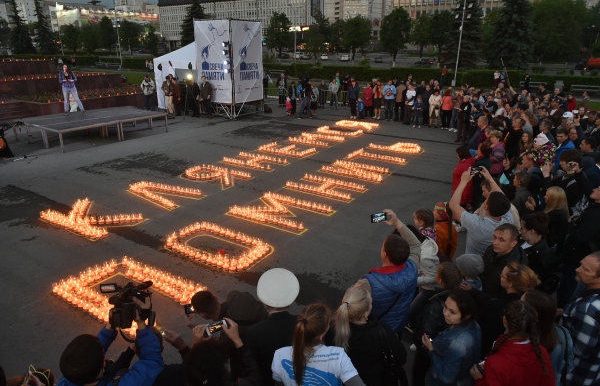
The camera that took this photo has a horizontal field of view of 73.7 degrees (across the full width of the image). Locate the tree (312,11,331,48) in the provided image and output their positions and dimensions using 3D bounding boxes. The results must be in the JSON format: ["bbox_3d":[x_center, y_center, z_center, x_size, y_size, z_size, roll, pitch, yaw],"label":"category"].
[{"bbox_3d":[6.666,-47.108,119.809,5.391,12.986,5.391,2,20,3],"label":"tree"}]

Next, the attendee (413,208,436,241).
[{"bbox_3d":[1.468,0.829,4.854,0.270,1.370,0.380,8,21,19],"label":"attendee"}]

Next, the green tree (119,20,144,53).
[{"bbox_3d":[-55.984,-50.526,131.052,7.980,11.618,7.980,0,20,0],"label":"green tree"}]

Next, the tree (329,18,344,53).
[{"bbox_3d":[13.274,-55.496,142.988,5.800,12.000,5.800,0,20,0],"label":"tree"}]

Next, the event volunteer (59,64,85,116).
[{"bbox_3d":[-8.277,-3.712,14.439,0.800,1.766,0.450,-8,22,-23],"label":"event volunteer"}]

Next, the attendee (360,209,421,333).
[{"bbox_3d":[0.624,1.046,3.217,0.600,1.820,0.550,-8,21,-23],"label":"attendee"}]

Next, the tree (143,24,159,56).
[{"bbox_3d":[-48.552,-49.022,128.341,5.200,9.892,5.200,0,20,0],"label":"tree"}]

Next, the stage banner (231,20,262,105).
[{"bbox_3d":[-2.397,-6.064,18.686,0.060,3.534,2.129,12,23,29],"label":"stage banner"}]

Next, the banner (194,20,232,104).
[{"bbox_3d":[-3.948,-5.932,18.281,2.039,3.534,0.060,12,23,29],"label":"banner"}]

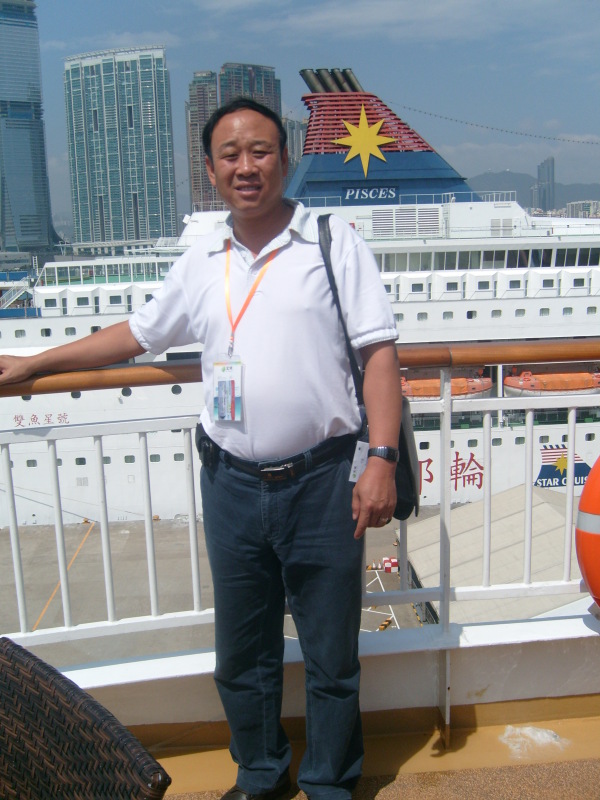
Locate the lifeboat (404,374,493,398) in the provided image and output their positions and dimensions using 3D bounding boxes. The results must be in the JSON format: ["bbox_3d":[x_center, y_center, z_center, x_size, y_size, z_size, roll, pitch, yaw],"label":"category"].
[{"bbox_3d":[11.848,-0.637,71.732,10.000,2.600,3.200,-3,11,-5],"label":"lifeboat"}]

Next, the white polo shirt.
[{"bbox_3d":[-0.082,-0.159,1.832,0.590,0.570,0.320,-1,11,5],"label":"white polo shirt"}]

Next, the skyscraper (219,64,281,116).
[{"bbox_3d":[-59.420,-292.902,1021.705,72.000,240.000,34.000,-8,12,-29],"label":"skyscraper"}]

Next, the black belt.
[{"bbox_3d":[-0.051,0.113,1.874,0.365,0.075,0.290,-2,11,0],"label":"black belt"}]

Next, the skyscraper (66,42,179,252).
[{"bbox_3d":[-214.254,-283.196,981.043,132.000,248.000,36.000,2,11,19],"label":"skyscraper"}]

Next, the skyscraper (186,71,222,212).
[{"bbox_3d":[-117.023,-289.212,1022.792,36.000,236.000,36.000,-4,11,-10],"label":"skyscraper"}]

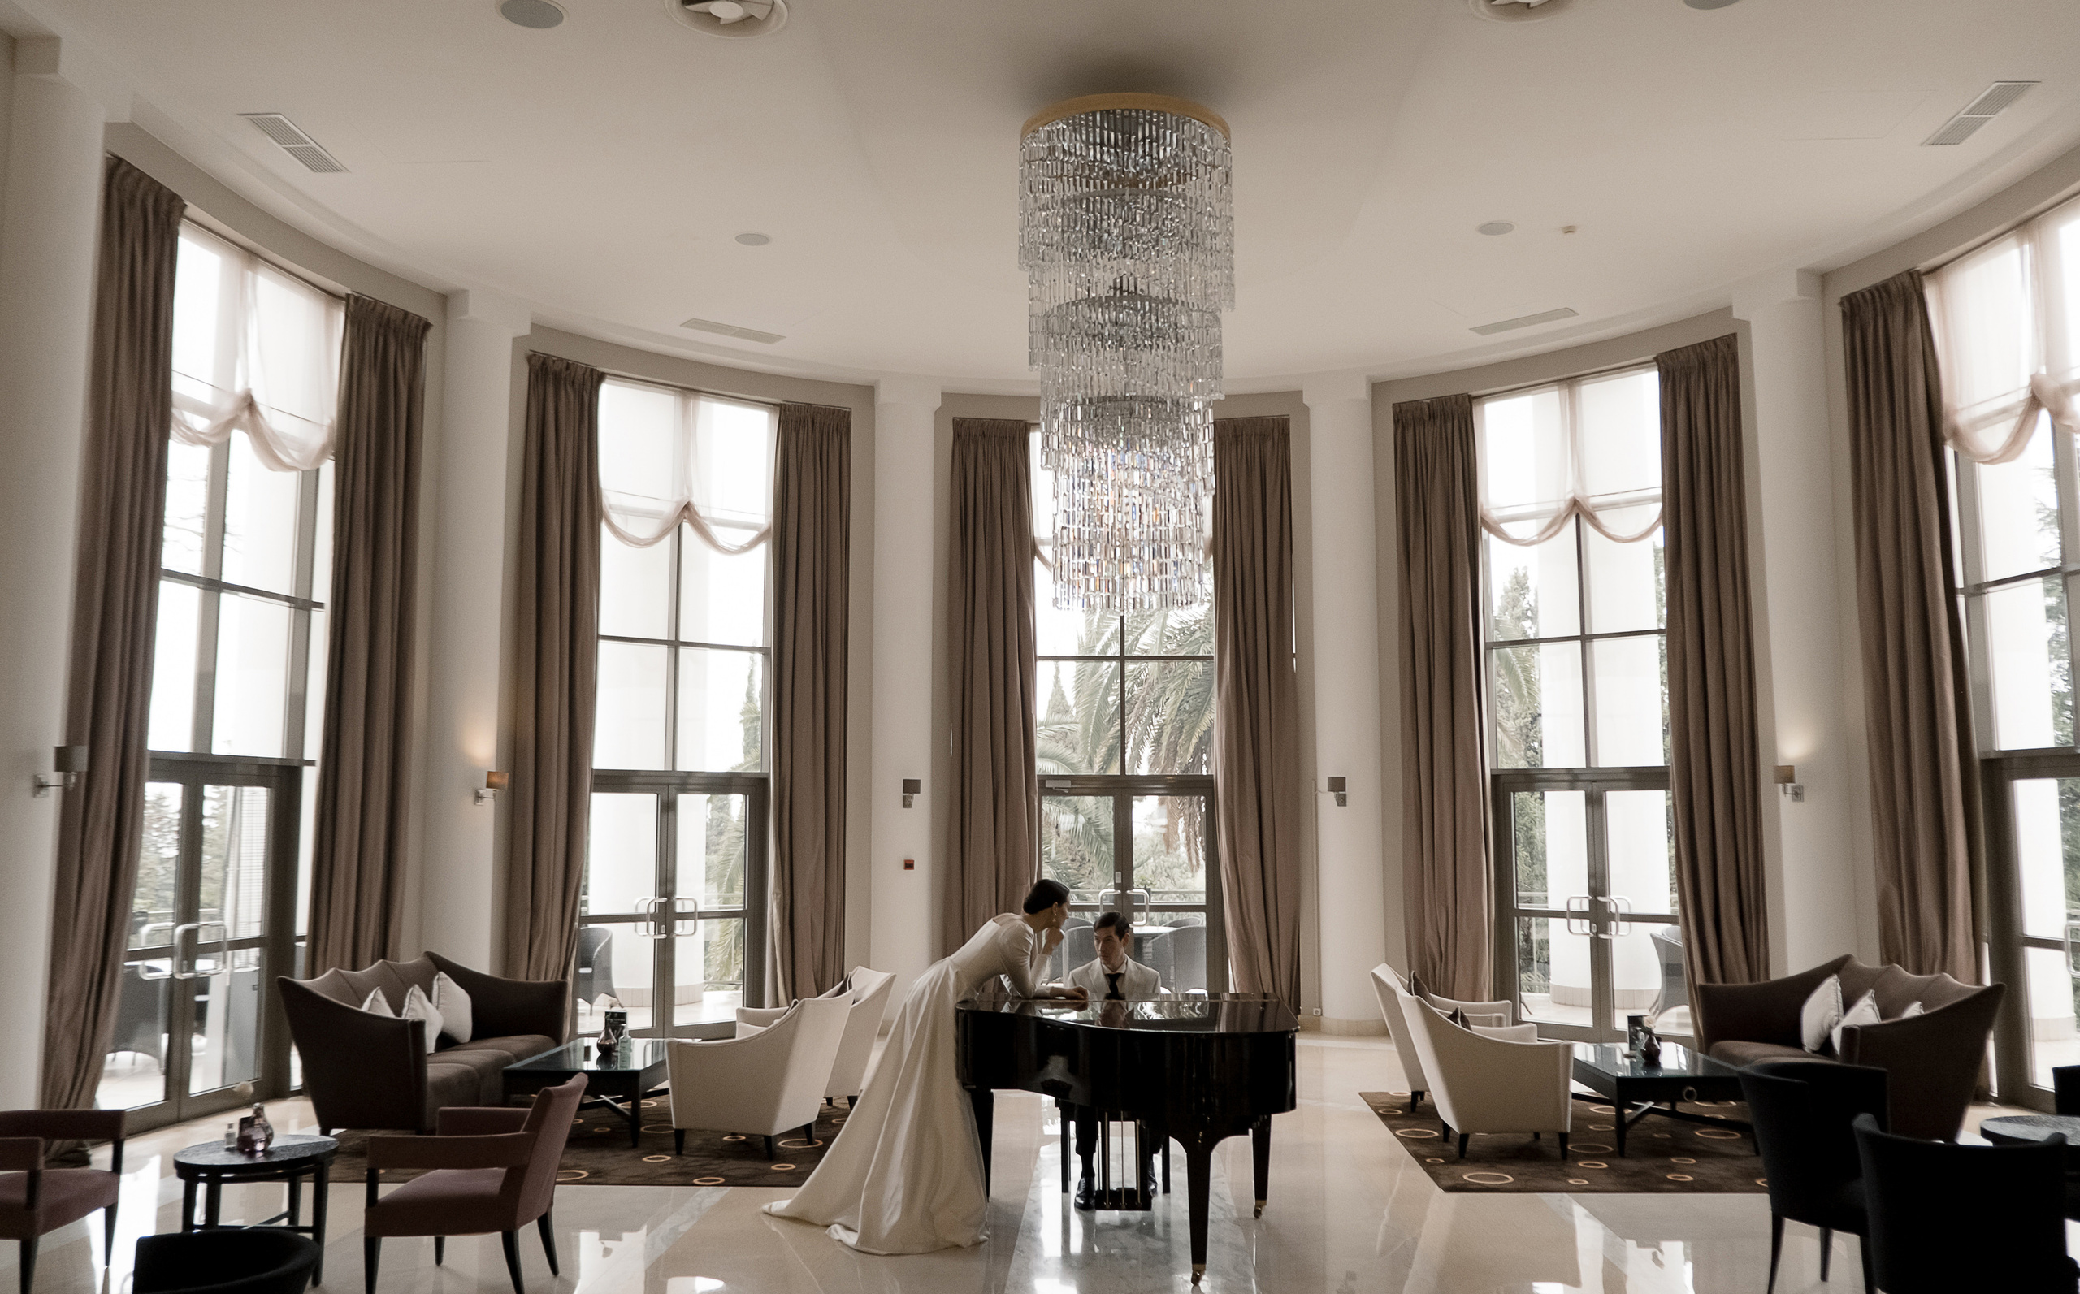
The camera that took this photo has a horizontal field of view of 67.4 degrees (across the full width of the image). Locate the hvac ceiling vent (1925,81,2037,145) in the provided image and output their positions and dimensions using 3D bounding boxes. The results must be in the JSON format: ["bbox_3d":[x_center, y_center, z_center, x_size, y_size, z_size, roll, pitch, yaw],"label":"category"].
[{"bbox_3d":[5.665,-3.214,9.426,0.267,0.040,0.861,0,-7,3],"label":"hvac ceiling vent"}]

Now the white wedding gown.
[{"bbox_3d":[-0.595,1.910,7.048,1.250,1.380,0.820,1,-7,-10],"label":"white wedding gown"}]

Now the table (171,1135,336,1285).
[{"bbox_3d":[-3.094,2.248,6.144,0.575,0.515,0.575,0,-7,0],"label":"table"}]

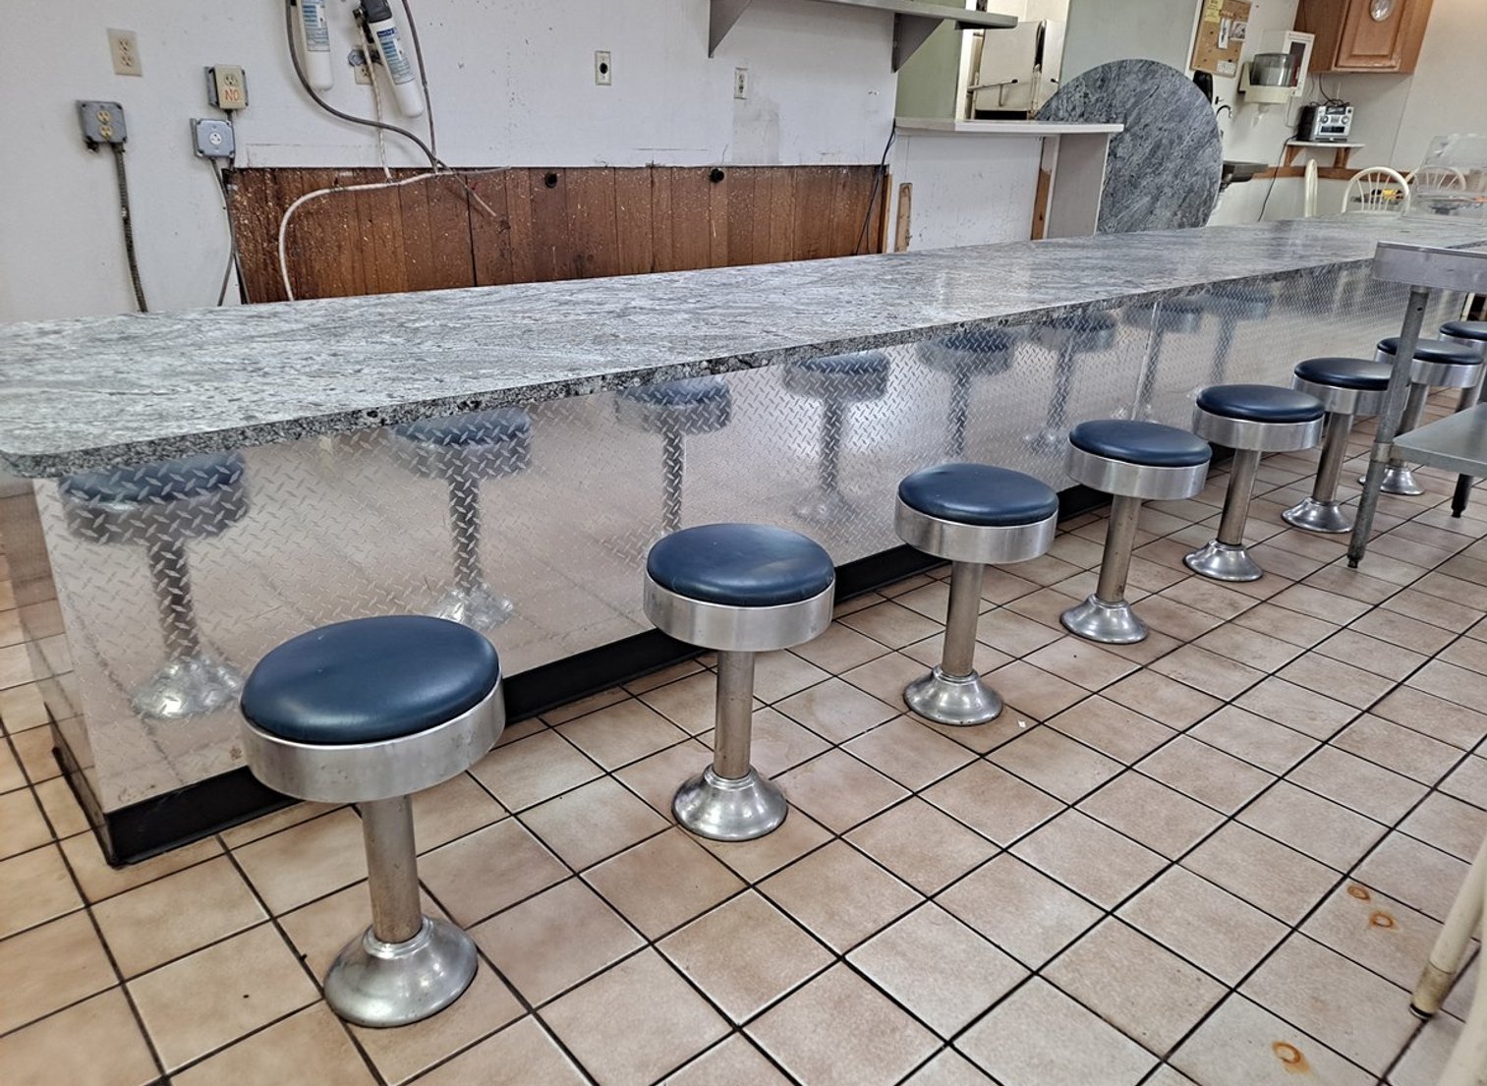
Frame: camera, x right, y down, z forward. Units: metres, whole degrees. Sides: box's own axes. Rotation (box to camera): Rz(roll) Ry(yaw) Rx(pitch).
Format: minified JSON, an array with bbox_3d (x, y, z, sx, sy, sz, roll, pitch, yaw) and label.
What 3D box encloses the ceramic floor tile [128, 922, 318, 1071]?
[{"bbox_3d":[-0.738,0.642,1.527,0.200,0.010,0.200,-16,29,-39],"label":"ceramic floor tile"}]

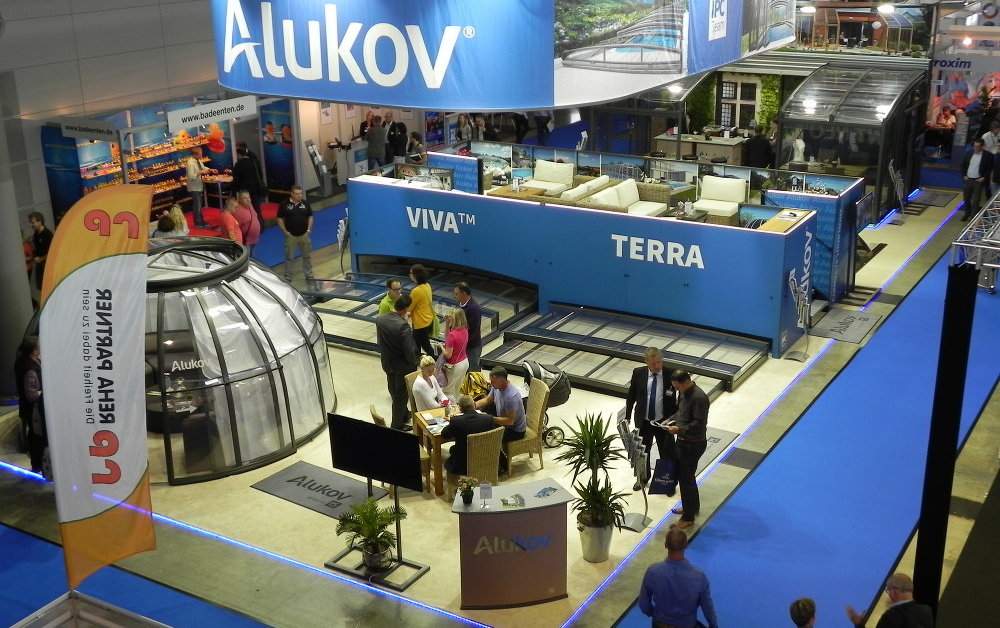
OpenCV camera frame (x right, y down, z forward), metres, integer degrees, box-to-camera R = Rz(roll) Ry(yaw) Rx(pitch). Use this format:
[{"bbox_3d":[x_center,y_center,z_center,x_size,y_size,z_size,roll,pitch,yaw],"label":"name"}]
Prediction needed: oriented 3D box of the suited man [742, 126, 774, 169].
[{"bbox_3d":[5.560,-3.209,25.661,0.576,1.758,0.397,0,20,5],"label":"suited man"}]

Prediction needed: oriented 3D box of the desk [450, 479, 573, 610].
[{"bbox_3d":[0.120,2.336,11.843,1.192,1.072,0.576,-5,20,-8],"label":"desk"}]

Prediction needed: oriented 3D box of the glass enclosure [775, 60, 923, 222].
[{"bbox_3d":[8.238,-4.072,27.753,2.360,3.000,3.550,10,22,30],"label":"glass enclosure"}]

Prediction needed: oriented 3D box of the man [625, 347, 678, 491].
[{"bbox_3d":[1.774,1.225,13.814,0.596,1.758,0.397,0,20,4],"label":"man"}]

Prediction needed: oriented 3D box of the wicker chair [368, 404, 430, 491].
[{"bbox_3d":[-1.189,1.626,14.026,0.596,1.023,0.467,-9,21,-21],"label":"wicker chair"}]

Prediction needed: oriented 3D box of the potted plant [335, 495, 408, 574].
[{"bbox_3d":[-1.379,2.292,12.537,0.675,0.745,0.645,-1,20,1],"label":"potted plant"}]

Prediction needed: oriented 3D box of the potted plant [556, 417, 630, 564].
[{"bbox_3d":[1.028,1.894,12.848,0.820,1.729,0.820,-1,19,0],"label":"potted plant"}]

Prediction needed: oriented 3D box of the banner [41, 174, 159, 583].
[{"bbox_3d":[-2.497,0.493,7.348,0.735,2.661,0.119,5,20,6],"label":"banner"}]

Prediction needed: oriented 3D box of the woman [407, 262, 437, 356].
[{"bbox_3d":[-1.194,0.037,18.387,0.450,1.680,0.480,2,19,9],"label":"woman"}]

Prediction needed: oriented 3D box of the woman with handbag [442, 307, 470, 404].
[{"bbox_3d":[-0.572,0.699,15.505,0.380,1.660,0.460,9,22,27],"label":"woman with handbag"}]

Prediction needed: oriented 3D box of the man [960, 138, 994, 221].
[{"bbox_3d":[10.603,-3.027,26.487,0.550,1.780,0.400,9,22,27],"label":"man"}]

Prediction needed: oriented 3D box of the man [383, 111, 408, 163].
[{"bbox_3d":[-2.751,-4.303,30.486,0.520,1.820,0.360,0,19,3],"label":"man"}]

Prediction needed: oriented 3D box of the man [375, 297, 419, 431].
[{"bbox_3d":[-1.325,0.610,15.573,0.450,1.820,0.550,-17,25,-37],"label":"man"}]

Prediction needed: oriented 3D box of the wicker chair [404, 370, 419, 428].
[{"bbox_3d":[-0.836,1.305,14.901,0.467,1.023,0.596,-12,22,-26],"label":"wicker chair"}]

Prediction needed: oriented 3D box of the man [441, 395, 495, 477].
[{"bbox_3d":[-0.360,1.546,13.685,0.600,1.260,0.780,-11,21,-24],"label":"man"}]

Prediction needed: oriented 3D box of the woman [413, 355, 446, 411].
[{"bbox_3d":[-0.773,1.235,15.475,0.500,1.300,0.800,-16,24,-37],"label":"woman"}]

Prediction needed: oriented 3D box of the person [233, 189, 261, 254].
[{"bbox_3d":[-4.638,-1.428,21.759,0.420,1.720,0.550,12,24,34],"label":"person"}]

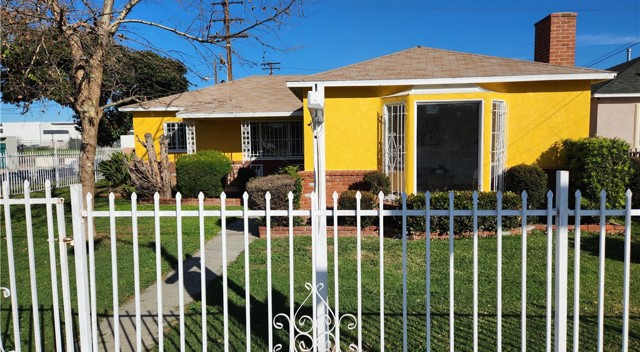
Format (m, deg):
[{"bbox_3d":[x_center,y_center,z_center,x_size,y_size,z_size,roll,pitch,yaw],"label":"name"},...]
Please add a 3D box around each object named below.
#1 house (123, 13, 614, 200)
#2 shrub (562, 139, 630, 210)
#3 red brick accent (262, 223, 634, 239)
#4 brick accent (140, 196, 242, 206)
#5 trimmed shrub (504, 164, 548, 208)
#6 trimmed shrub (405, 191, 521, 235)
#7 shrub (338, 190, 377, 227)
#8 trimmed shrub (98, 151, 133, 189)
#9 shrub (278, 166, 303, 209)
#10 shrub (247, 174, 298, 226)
[{"bbox_3d":[-0.255,-1.548,13.732,12.590,4.300,11.000,0,4,6],"label":"house"},{"bbox_3d":[5.123,0.083,7.850,1.250,1.600,1.200,0,4,6],"label":"shrub"},{"bbox_3d":[2.125,0.963,7.500,6.350,0.200,0.400,-1,4,1],"label":"red brick accent"},{"bbox_3d":[-3.563,0.719,11.700,3.000,0.200,0.200,0,4,7],"label":"brick accent"},{"bbox_3d":[3.788,0.336,7.800,0.820,1.100,0.800,0,4,6],"label":"trimmed shrub"},{"bbox_3d":[2.581,0.615,7.700,2.050,0.740,0.650,-1,4,3],"label":"trimmed shrub"},{"bbox_3d":[0.692,0.604,7.850,0.770,0.720,0.720,0,4,6],"label":"shrub"},{"bbox_3d":[-6.943,-0.179,14.400,1.200,1.300,1.150,0,4,6],"label":"trimmed shrub"},{"bbox_3d":[-0.592,0.370,8.250,0.600,1.100,0.600,0,4,6],"label":"shrub"},{"bbox_3d":[-0.897,0.478,7.950,0.950,1.000,0.850,0,4,6],"label":"shrub"}]

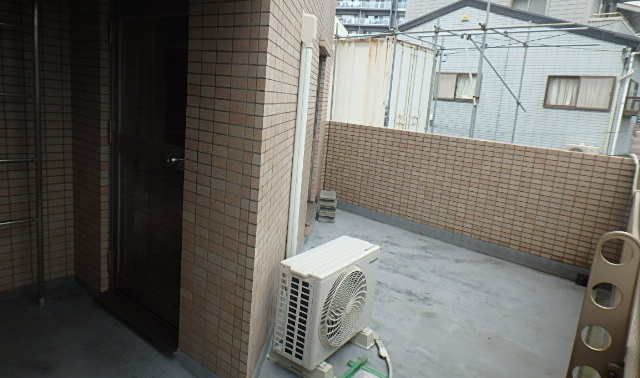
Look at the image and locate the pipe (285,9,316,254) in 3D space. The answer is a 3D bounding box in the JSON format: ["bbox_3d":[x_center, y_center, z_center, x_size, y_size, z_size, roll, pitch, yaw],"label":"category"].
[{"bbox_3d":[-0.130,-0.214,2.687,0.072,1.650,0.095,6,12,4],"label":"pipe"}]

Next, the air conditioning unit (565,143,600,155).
[{"bbox_3d":[7.344,-0.913,11.946,0.820,0.570,0.300,16,16,41],"label":"air conditioning unit"}]

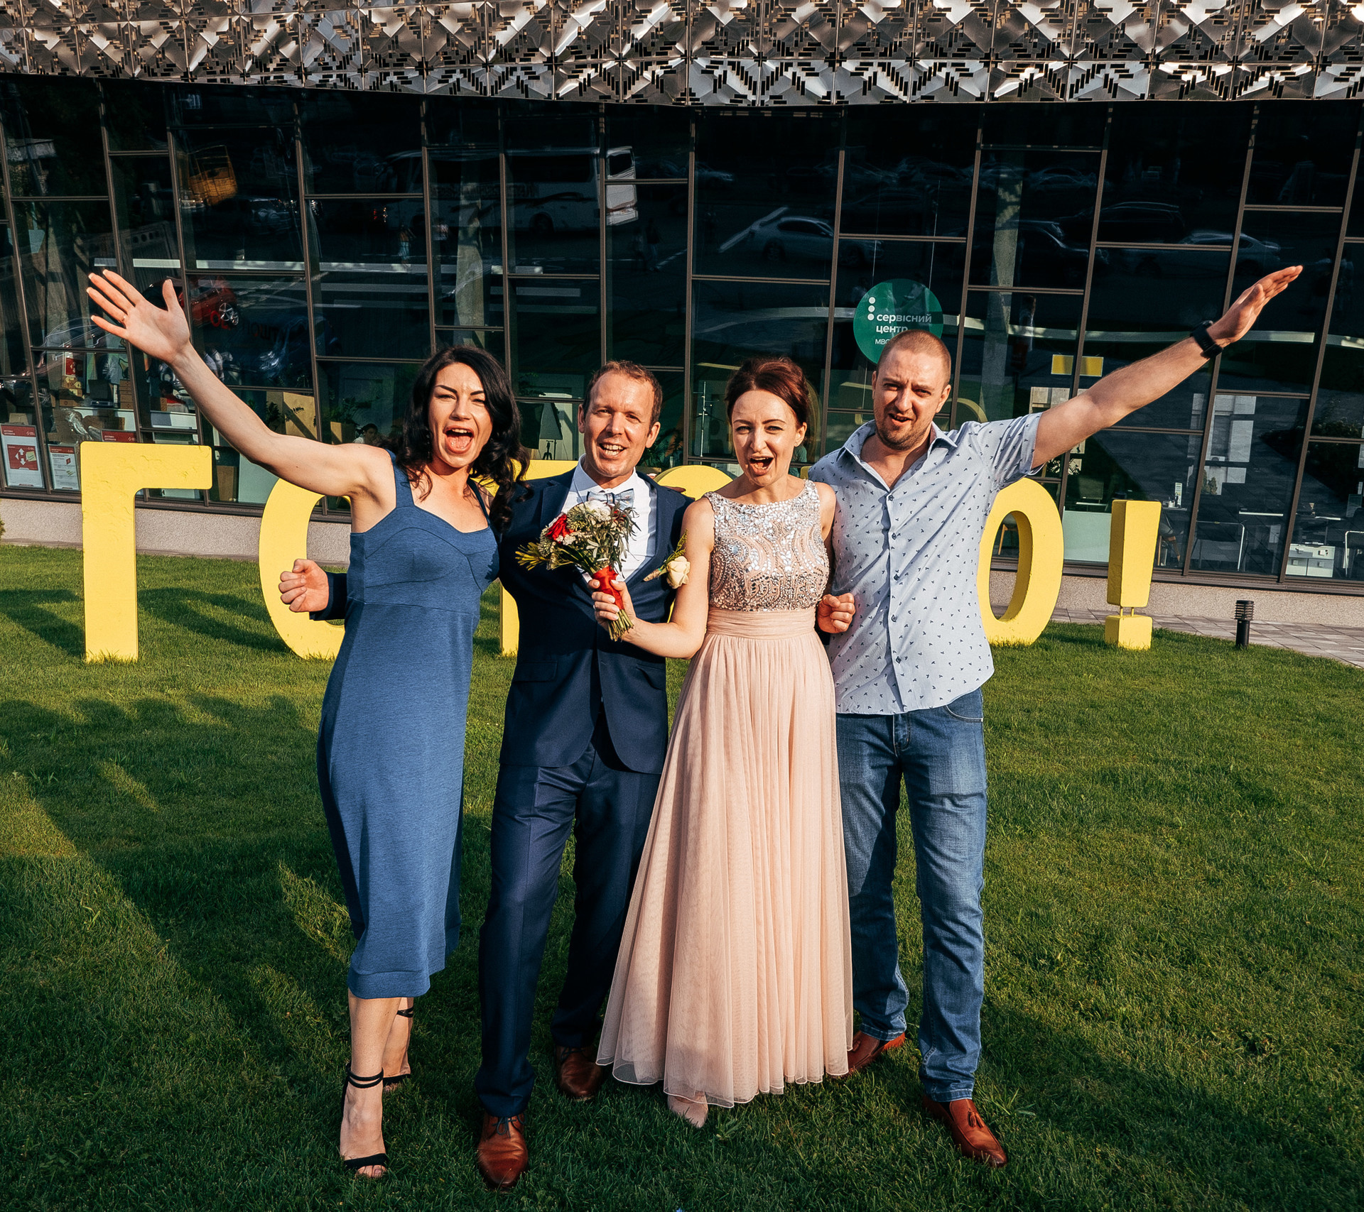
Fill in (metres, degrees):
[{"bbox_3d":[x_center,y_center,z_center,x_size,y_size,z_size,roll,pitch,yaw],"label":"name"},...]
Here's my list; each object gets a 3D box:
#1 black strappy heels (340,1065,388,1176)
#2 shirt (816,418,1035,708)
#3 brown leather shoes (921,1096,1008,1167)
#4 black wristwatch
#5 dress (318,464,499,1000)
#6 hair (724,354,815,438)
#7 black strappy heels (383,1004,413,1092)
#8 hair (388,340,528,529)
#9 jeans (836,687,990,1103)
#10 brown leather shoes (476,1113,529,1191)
[{"bbox_3d":[-0.682,1.104,2.395,0.090,0.175,0.215,0,7,-20],"label":"black strappy heels"},{"bbox_3d":[0.566,-0.110,2.571,0.530,0.680,0.300,4,7,9],"label":"shirt"},{"bbox_3d":[0.642,1.181,2.566,0.102,0.105,0.275,-1,8,-32],"label":"brown leather shoes"},{"bbox_3d":[1.120,-0.568,2.370,0.039,0.067,0.062,-32,-3,5],"label":"black wristwatch"},{"bbox_3d":[-0.607,0.270,2.450,0.400,1.150,0.310,1,7,-19],"label":"dress"},{"bbox_3d":[0.186,-0.446,2.370,0.180,0.180,0.215,4,6,16],"label":"hair"},{"bbox_3d":[-0.688,1.067,2.711,0.090,0.175,0.215,2,7,-8],"label":"black strappy heels"},{"bbox_3d":[-0.467,-0.346,2.320,0.290,0.390,0.260,3,6,-12],"label":"hair"},{"bbox_3d":[0.522,0.667,2.691,0.390,0.970,0.370,4,7,9],"label":"jeans"},{"bbox_3d":[-0.386,1.120,2.410,0.110,0.115,0.300,3,5,-7],"label":"brown leather shoes"}]

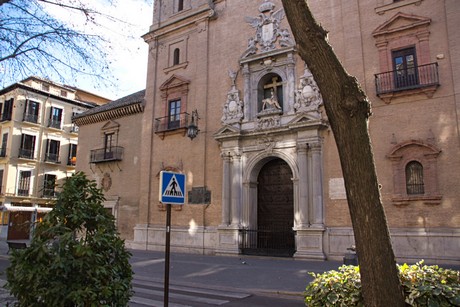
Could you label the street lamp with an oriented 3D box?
[{"bbox_3d":[-2.181,-1.757,20.924,0.500,1.991,0.900,-6,-13,31],"label":"street lamp"}]

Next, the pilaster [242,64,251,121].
[{"bbox_3d":[0.932,-3.450,19.501,0.350,3.393,0.320,-6,-13,31],"label":"pilaster"}]

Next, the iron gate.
[{"bbox_3d":[1.890,4.682,18.125,3.216,1.400,0.100,-7,-14,31],"label":"iron gate"}]

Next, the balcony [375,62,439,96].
[{"bbox_3d":[8.175,-3.286,15.960,2.539,1.114,0.620,-7,-14,31],"label":"balcony"}]

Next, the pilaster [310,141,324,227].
[{"bbox_3d":[4.362,1.486,17.215,0.500,4.341,0.460,-7,-14,31],"label":"pilaster"}]

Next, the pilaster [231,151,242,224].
[{"bbox_3d":[0.329,1.858,18.562,0.470,4.098,0.500,-6,-13,31],"label":"pilaster"}]

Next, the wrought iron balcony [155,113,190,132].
[{"bbox_3d":[-3.716,-1.942,22.160,2.468,0.960,0.500,-6,-13,31],"label":"wrought iron balcony"}]

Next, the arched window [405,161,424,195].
[{"bbox_3d":[8.284,1.085,15.446,0.680,1.496,0.220,-7,-14,31],"label":"arched window"}]

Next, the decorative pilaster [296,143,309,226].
[{"bbox_3d":[3.735,1.564,17.595,0.500,4.369,0.460,-7,-14,31],"label":"decorative pilaster"}]

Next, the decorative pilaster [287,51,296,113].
[{"bbox_3d":[3.403,-3.879,19.102,0.430,3.598,0.350,-7,-14,31],"label":"decorative pilaster"}]

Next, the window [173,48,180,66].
[{"bbox_3d":[-3.555,-6.520,23.407,0.522,1.217,0.280,-6,-13,31],"label":"window"}]

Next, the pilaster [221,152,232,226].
[{"bbox_3d":[-0.202,2.021,19.988,0.500,4.430,0.460,-7,-14,31],"label":"pilaster"}]

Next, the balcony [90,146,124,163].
[{"bbox_3d":[-9.053,0.107,25.348,2.833,0.920,0.650,-6,-13,31],"label":"balcony"}]

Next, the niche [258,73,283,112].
[{"bbox_3d":[2.394,-3.230,19.082,1.484,2.291,0.800,-6,-13,31],"label":"niche"}]

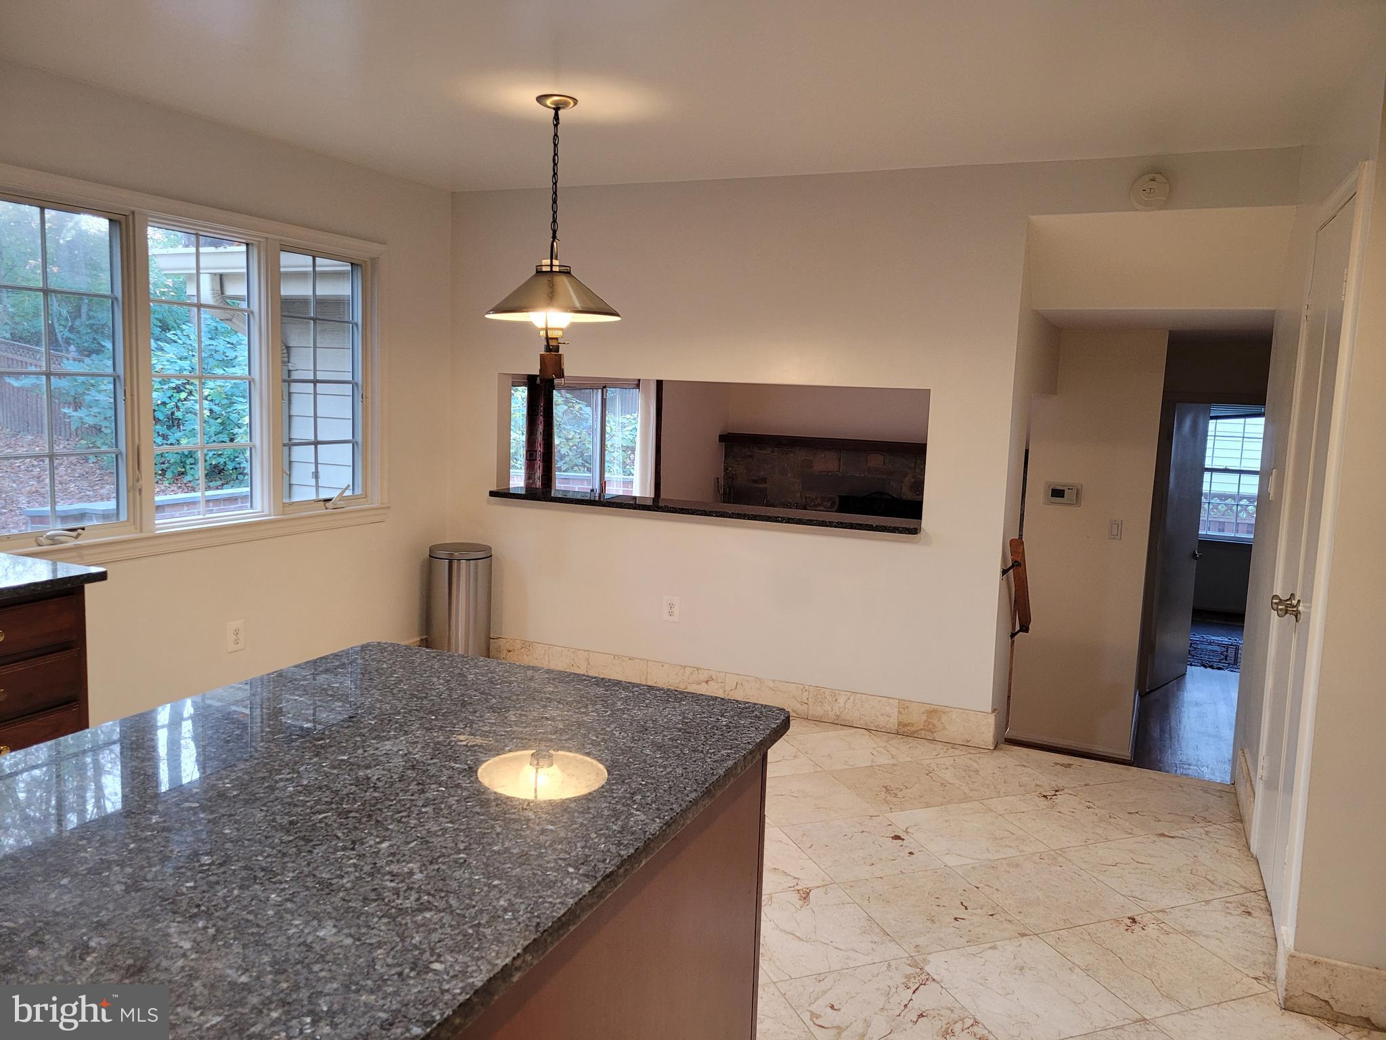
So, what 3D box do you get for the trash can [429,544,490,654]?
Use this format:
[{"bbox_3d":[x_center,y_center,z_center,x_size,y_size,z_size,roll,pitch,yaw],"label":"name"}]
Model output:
[{"bbox_3d":[-1.148,0.477,5.141,0.300,0.678,0.300,1,7,-6],"label":"trash can"}]

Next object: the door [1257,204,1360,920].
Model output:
[{"bbox_3d":[1.780,0.141,3.002,0.040,2.014,0.741,5,7,23],"label":"door"}]

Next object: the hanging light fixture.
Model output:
[{"bbox_3d":[-0.475,-0.956,3.574,0.462,0.938,0.462,2,7,0],"label":"hanging light fixture"}]

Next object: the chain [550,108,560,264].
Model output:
[{"bbox_3d":[-0.469,-1.137,3.553,0.026,0.515,0.026,5,7,23],"label":"chain"}]

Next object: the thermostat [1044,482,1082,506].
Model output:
[{"bbox_3d":[2.114,-0.145,5.952,0.195,0.134,0.033,5,7,23],"label":"thermostat"}]

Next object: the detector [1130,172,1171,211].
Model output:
[{"bbox_3d":[1.751,-1.256,3.984,0.138,0.138,0.045,5,7,23],"label":"detector"}]

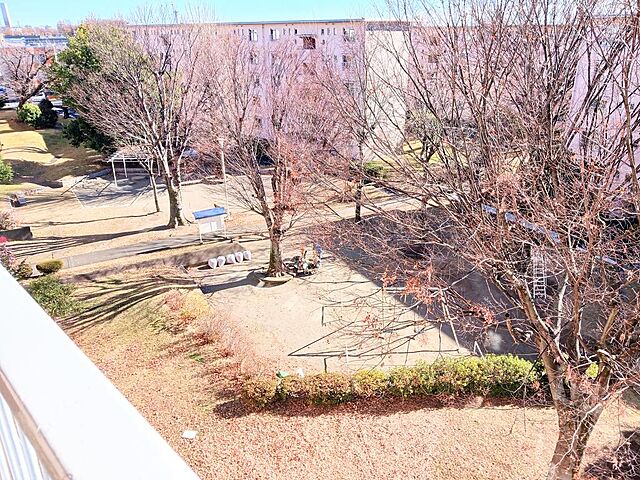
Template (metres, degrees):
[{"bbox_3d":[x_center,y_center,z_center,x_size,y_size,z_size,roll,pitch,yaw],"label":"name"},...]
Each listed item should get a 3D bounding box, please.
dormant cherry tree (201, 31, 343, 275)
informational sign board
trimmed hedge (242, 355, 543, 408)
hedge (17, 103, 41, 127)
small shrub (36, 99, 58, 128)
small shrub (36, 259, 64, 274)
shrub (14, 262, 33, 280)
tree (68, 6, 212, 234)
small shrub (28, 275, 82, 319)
[{"bbox_3d":[-2.360,-3.870,25.270,7.100,12.400,7.100,-1,22,0],"label":"dormant cherry tree"},{"bbox_3d":[-6.680,-0.920,31.070,2.000,1.950,0.700,-13,25,-27],"label":"informational sign board"},{"bbox_3d":[2.720,5.250,18.770,10.900,1.000,1.250,-1,22,-1],"label":"trimmed hedge"},{"bbox_3d":[-42.700,-18.200,73.100,3.100,3.100,3.000,-1,22,0],"label":"hedge"},{"bbox_3d":[-38.800,-17.900,71.100,2.800,3.900,2.800,-1,22,0],"label":"small shrub"},{"bbox_3d":[-14.920,1.430,27.650,1.450,0.700,1.250,-1,22,0],"label":"small shrub"},{"bbox_3d":[-16.000,1.700,26.840,1.050,1.000,1.000,-1,22,0],"label":"shrub"},{"bbox_3d":[-11.130,-6.970,31.280,8.600,13.200,8.400,-1,22,0],"label":"tree"},{"bbox_3d":[-12.730,2.750,23.850,2.500,1.700,2.400,-1,22,0],"label":"small shrub"}]

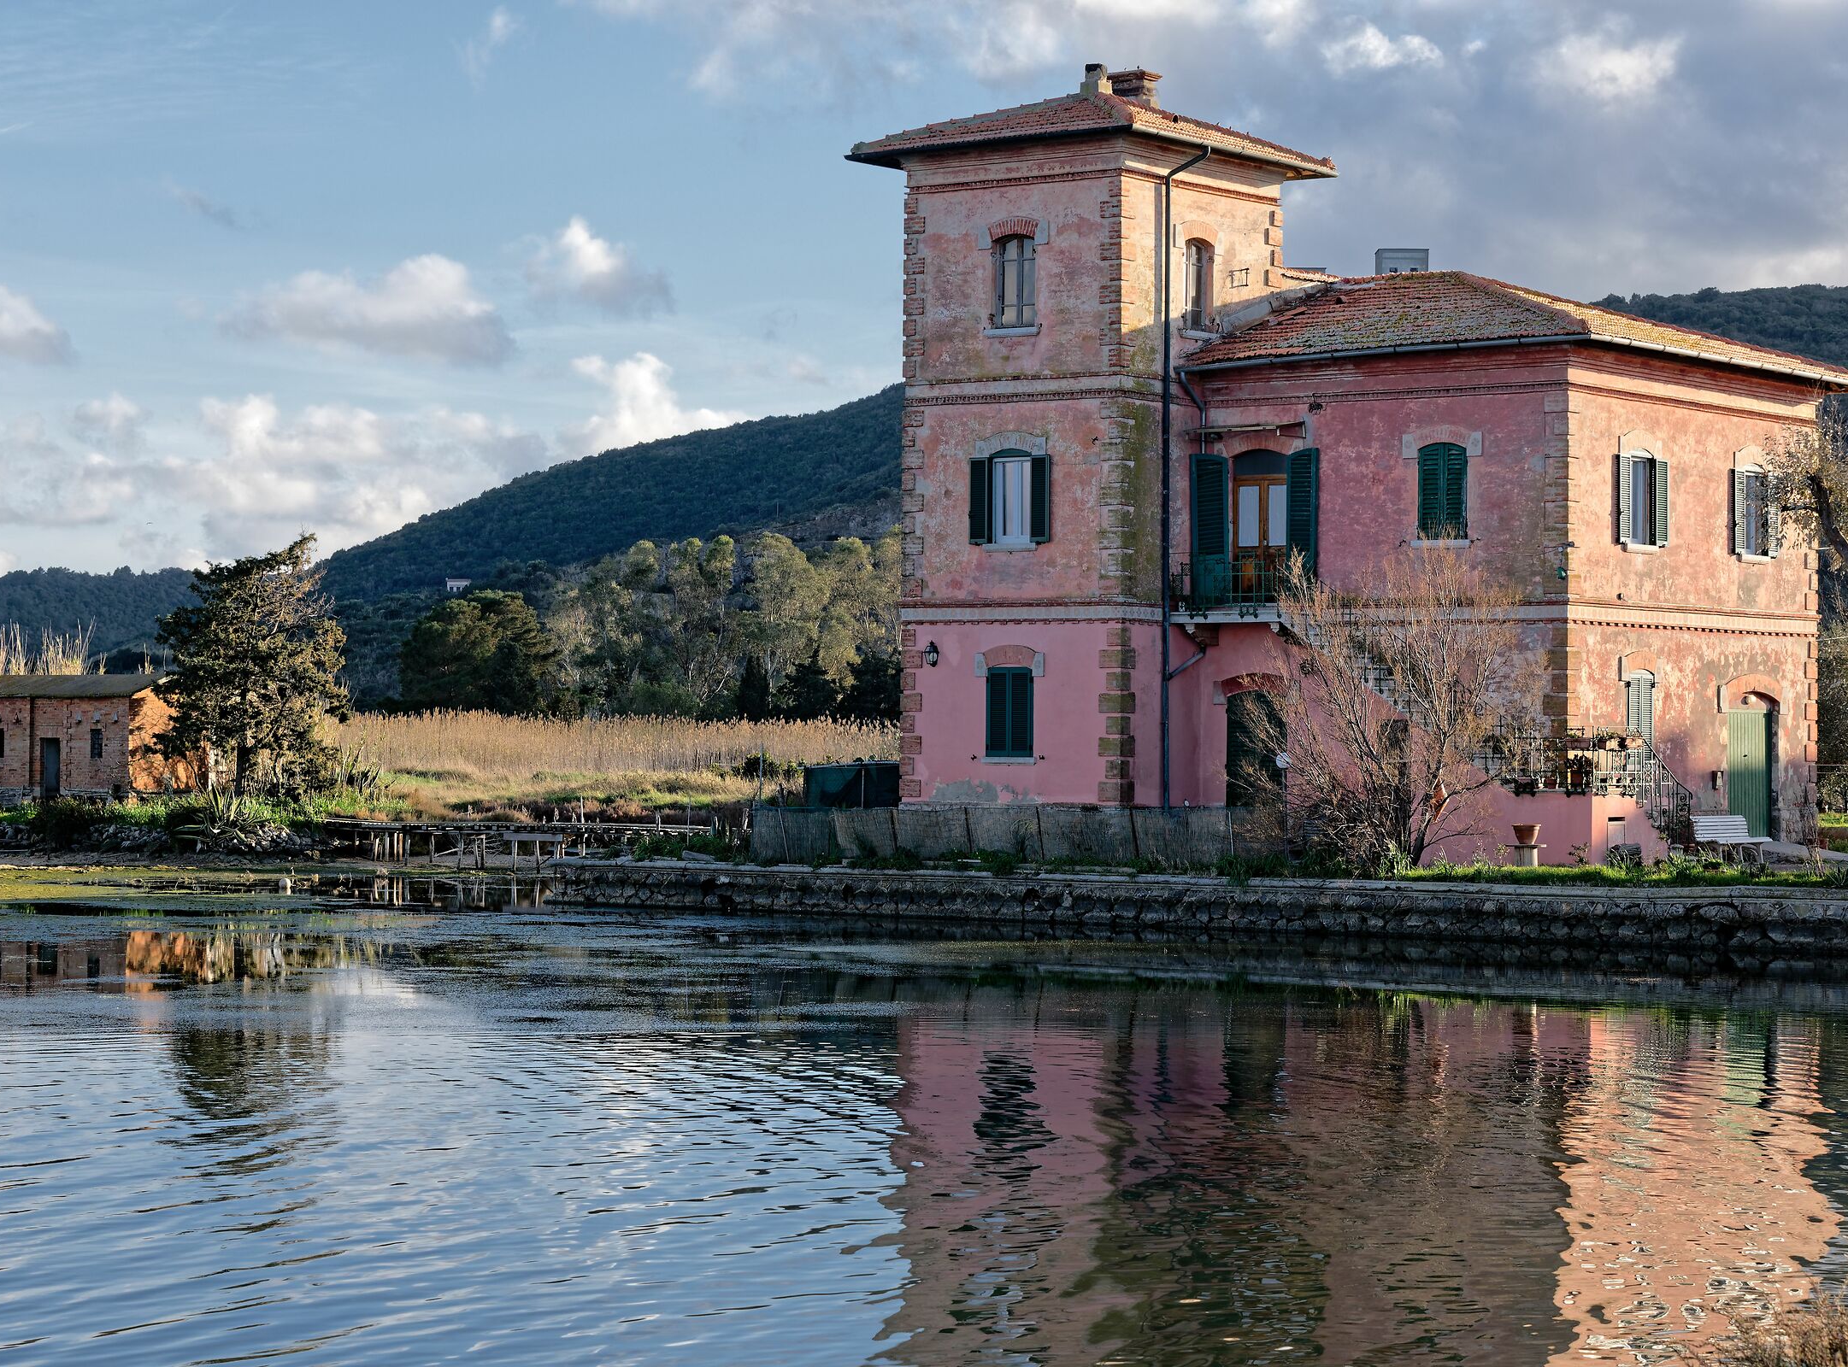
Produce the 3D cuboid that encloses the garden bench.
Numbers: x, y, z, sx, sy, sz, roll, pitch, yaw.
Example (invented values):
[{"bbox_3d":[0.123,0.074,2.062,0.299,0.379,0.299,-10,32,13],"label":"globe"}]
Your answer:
[{"bbox_3d":[14.843,2.902,73.349,0.620,0.860,1.950,0,-1,39],"label":"garden bench"}]

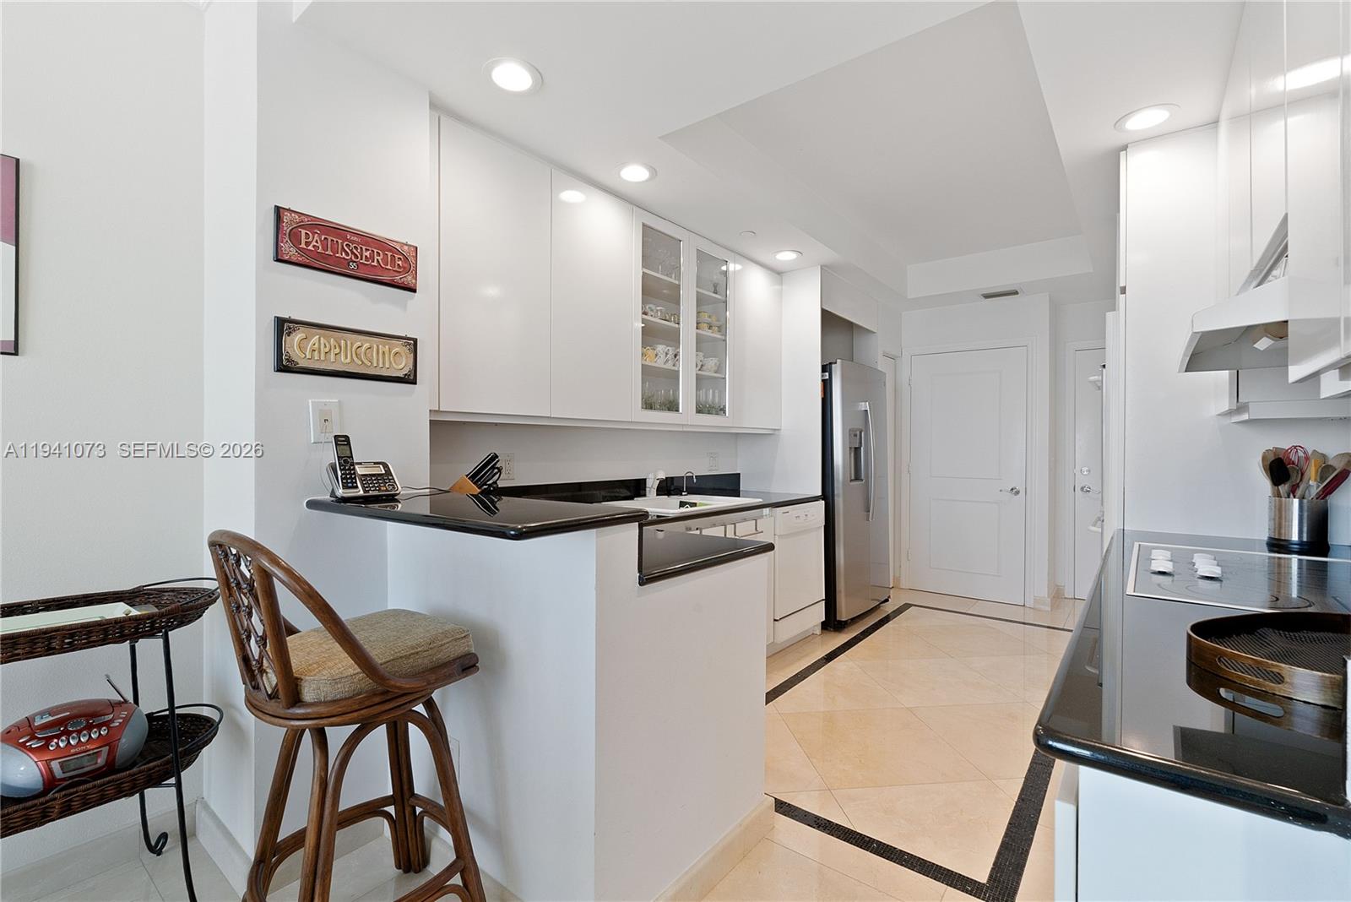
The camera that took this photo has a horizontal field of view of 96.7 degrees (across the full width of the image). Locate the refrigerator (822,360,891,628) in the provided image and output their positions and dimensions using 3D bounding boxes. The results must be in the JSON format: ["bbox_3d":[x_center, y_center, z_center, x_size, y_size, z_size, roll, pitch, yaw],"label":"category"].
[{"bbox_3d":[1.117,0.288,4.513,0.726,1.782,0.963,0,0,38],"label":"refrigerator"}]

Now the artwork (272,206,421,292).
[{"bbox_3d":[-0.947,-0.576,1.760,0.027,0.146,0.392,0,0,38],"label":"artwork"}]

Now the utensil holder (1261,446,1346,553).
[{"bbox_3d":[1.917,0.138,1.839,0.163,0.306,0.173,0,0,38],"label":"utensil holder"}]

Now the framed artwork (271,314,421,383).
[{"bbox_3d":[-0.947,-0.283,1.760,0.027,0.150,0.392,0,0,38],"label":"framed artwork"}]

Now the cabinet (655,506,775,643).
[{"bbox_3d":[-0.002,0.715,3.179,0.607,0.790,1.057,0,0,38],"label":"cabinet"}]

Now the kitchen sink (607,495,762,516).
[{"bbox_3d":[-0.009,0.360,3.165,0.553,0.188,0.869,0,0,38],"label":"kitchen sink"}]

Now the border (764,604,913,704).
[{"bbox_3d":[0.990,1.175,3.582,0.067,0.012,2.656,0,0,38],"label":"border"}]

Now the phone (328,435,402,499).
[{"bbox_3d":[-0.887,0.044,1.720,0.138,0.182,0.160,0,0,38],"label":"phone"}]

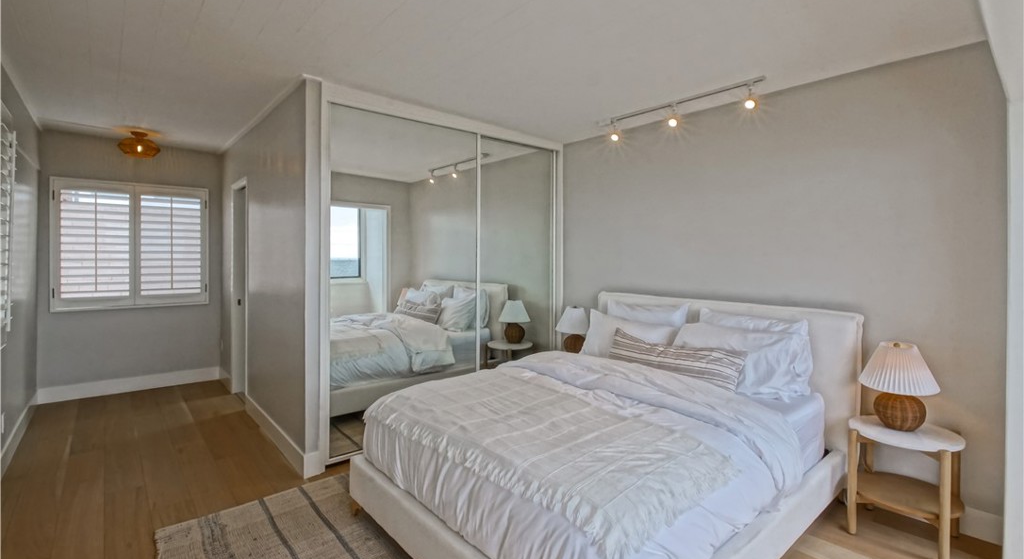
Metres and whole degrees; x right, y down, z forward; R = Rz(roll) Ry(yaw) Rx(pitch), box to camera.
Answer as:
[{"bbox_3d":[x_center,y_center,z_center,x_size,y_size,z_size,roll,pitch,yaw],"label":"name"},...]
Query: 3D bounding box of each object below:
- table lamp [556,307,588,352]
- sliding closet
[{"bbox_3d":[0.516,0.434,3.521,0.290,0.405,0.290,0,2,0],"label":"table lamp"},{"bbox_3d":[-0.366,-0.011,3.376,2.120,2.270,0.070,-1,2,-41],"label":"sliding closet"}]

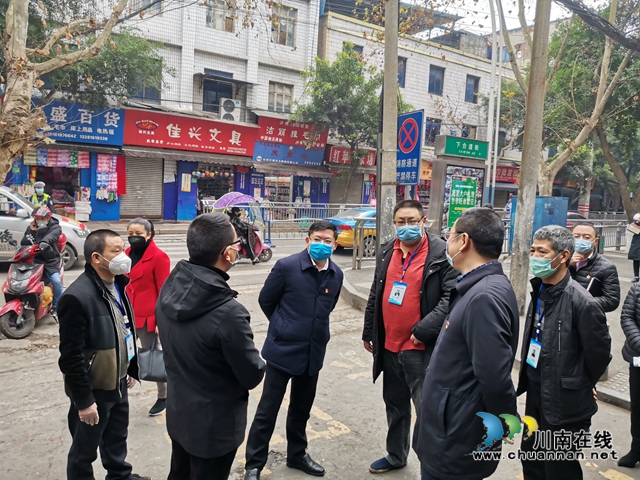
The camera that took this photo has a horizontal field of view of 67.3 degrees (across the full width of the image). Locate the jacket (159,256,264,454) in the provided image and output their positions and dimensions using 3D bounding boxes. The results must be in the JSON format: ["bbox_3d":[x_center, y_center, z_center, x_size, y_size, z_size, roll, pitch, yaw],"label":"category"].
[{"bbox_3d":[-0.490,0.517,2.170,0.510,0.820,0.380,6,7,33],"label":"jacket"}]

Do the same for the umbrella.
[{"bbox_3d":[-2.216,-1.061,12.911,1.250,0.440,0.750,0,5,-30],"label":"umbrella"}]

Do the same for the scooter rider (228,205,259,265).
[{"bbox_3d":[-1.973,-0.116,12.400,0.700,1.460,0.480,0,6,-26],"label":"scooter rider"}]

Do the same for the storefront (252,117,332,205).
[{"bbox_3d":[-1.319,-3.414,23.908,4.220,5.000,1.200,-1,7,-32],"label":"storefront"}]

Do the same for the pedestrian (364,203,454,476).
[{"bbox_3d":[0.542,0.609,3.147,0.620,1.730,0.400,4,5,19],"label":"pedestrian"}]

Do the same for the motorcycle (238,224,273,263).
[{"bbox_3d":[-2.009,0.080,13.061,1.680,1.080,0.650,0,5,-30],"label":"motorcycle"}]

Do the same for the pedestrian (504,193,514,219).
[{"bbox_3d":[7.042,-0.905,17.863,0.500,1.650,0.340,5,5,30],"label":"pedestrian"}]

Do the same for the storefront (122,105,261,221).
[{"bbox_3d":[-5.610,-3.067,21.291,5.850,4.500,1.200,-1,7,-32],"label":"storefront"}]

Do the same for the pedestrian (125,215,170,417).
[{"bbox_3d":[-1.417,0.606,3.860,0.460,1.600,0.320,4,6,14],"label":"pedestrian"}]

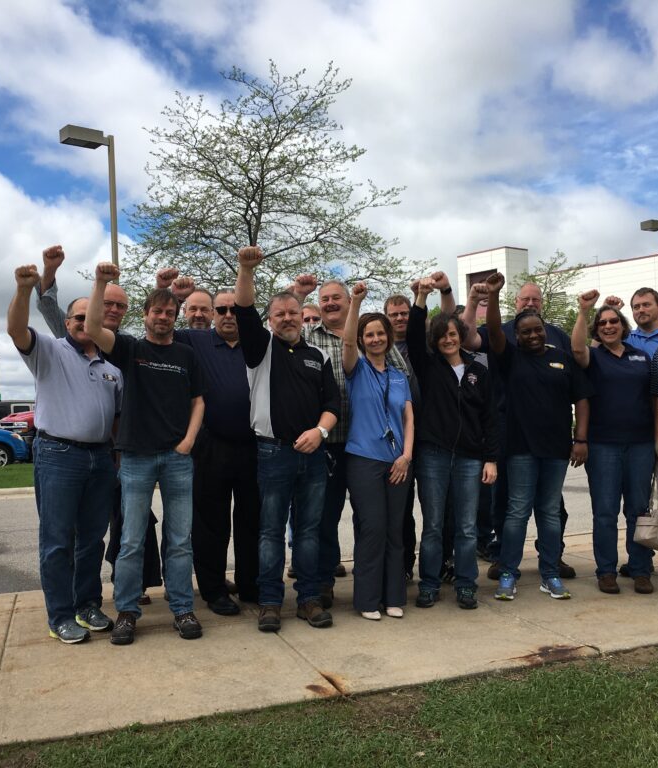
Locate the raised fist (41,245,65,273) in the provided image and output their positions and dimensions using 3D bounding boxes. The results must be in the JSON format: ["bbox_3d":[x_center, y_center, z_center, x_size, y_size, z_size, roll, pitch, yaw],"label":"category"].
[{"bbox_3d":[-1.558,-0.712,4.850,0.110,0.125,0.100,-2,-1,-14],"label":"raised fist"}]

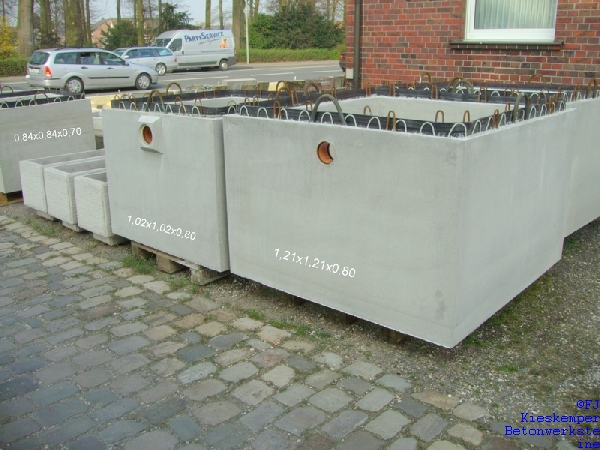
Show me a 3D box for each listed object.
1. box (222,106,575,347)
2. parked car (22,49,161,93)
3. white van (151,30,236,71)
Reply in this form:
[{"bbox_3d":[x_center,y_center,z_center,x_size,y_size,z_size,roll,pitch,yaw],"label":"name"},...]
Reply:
[{"bbox_3d":[0.588,-0.189,3.467,1.409,0.920,1.423,13,22,39],"label":"box"},{"bbox_3d":[-7.100,-5.430,21.150,1.700,1.460,4.450,16,23,43],"label":"parked car"},{"bbox_3d":[-6.750,-10.300,36.200,5.500,2.500,2.030,-13,21,-35],"label":"white van"}]

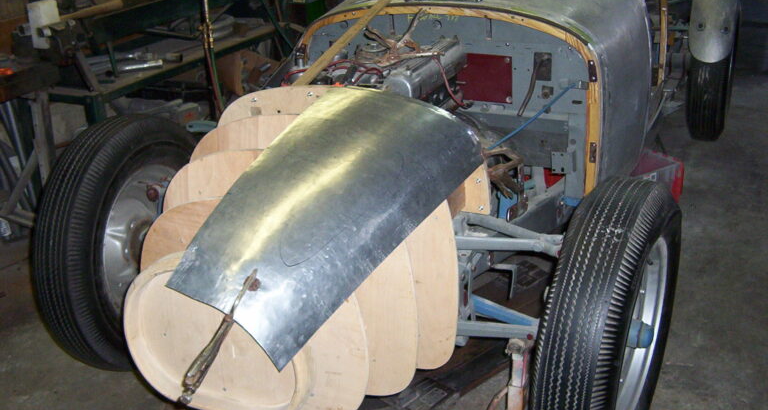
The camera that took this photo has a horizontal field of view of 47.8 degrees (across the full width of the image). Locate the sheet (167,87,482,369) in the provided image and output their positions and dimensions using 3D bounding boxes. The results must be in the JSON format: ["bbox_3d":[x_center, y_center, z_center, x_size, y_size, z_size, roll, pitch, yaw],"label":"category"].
[{"bbox_3d":[-0.103,0.001,1.644,0.380,0.127,0.653,30,54,12],"label":"sheet"}]

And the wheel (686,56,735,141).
[{"bbox_3d":[1.404,-0.598,3.682,0.146,0.663,0.663,8,25,23],"label":"wheel"}]

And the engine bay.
[{"bbox_3d":[0.044,-0.151,2.235,0.868,0.575,0.566,8,25,23],"label":"engine bay"}]

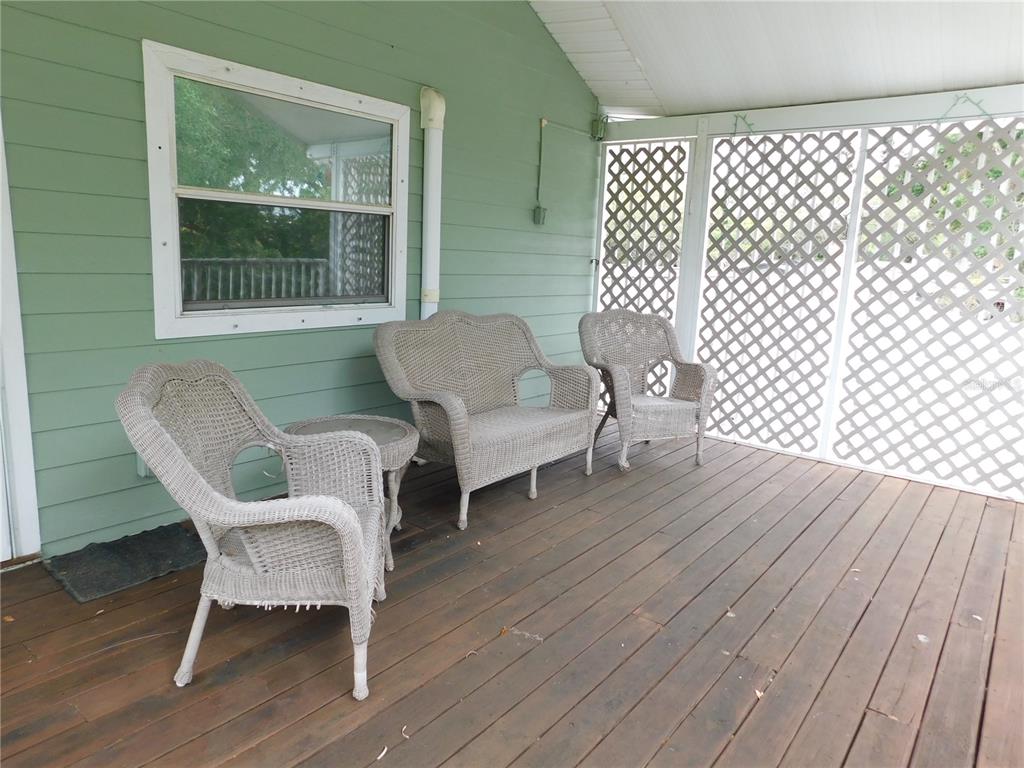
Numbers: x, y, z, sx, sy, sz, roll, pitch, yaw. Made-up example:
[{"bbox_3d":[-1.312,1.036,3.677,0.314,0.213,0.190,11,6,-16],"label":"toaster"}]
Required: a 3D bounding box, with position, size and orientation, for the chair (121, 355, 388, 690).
[{"bbox_3d":[-0.744,0.411,2.227,0.670,0.956,0.748,1,11,-5],"label":"chair"}]

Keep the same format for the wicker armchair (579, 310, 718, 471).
[{"bbox_3d":[0.926,0.011,4.674,0.748,0.971,0.670,-1,11,-19],"label":"wicker armchair"}]

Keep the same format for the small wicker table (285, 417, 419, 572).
[{"bbox_3d":[-0.704,0.471,3.027,0.568,0.544,0.568,2,11,0],"label":"small wicker table"}]

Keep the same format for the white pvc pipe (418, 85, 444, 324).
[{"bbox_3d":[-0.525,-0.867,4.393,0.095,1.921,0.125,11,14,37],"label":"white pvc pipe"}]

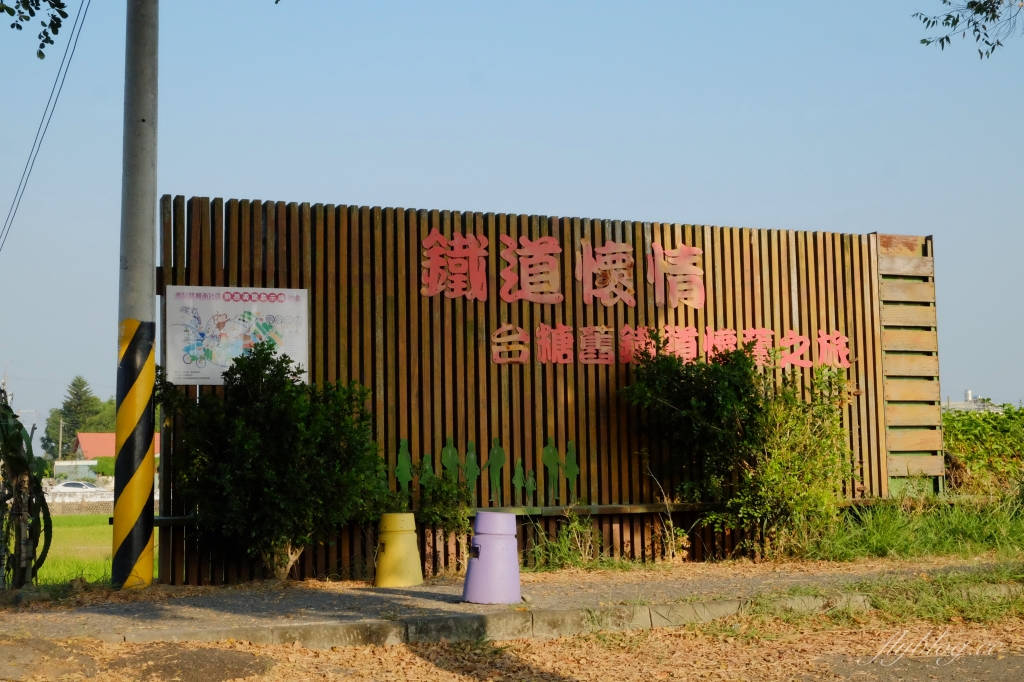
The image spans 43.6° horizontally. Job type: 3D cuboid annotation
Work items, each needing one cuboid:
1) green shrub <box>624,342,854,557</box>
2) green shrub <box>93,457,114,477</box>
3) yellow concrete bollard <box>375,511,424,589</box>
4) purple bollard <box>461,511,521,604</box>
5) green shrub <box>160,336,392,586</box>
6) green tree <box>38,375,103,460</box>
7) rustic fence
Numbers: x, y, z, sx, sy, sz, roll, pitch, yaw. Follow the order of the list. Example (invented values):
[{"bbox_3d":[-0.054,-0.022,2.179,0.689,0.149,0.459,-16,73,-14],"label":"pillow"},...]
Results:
[{"bbox_3d":[2.454,1.121,14.021,2.574,2.235,1.600,1,-6,-20],"label":"green shrub"},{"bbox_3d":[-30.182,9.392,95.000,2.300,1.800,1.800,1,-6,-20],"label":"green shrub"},{"bbox_3d":[-1.050,1.936,11.900,0.450,0.655,0.450,-1,-6,0],"label":"yellow concrete bollard"},{"bbox_3d":[-0.171,1.730,10.258,0.467,0.705,0.467,-1,-6,0],"label":"purple bollard"},{"bbox_3d":[-2.292,1.123,12.247,2.300,2.157,1.600,1,-6,-20],"label":"green shrub"},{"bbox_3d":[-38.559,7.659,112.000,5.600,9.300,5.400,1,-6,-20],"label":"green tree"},{"bbox_3d":[0.908,0.523,14.059,9.169,3.823,0.400,1,-6,-20],"label":"rustic fence"}]

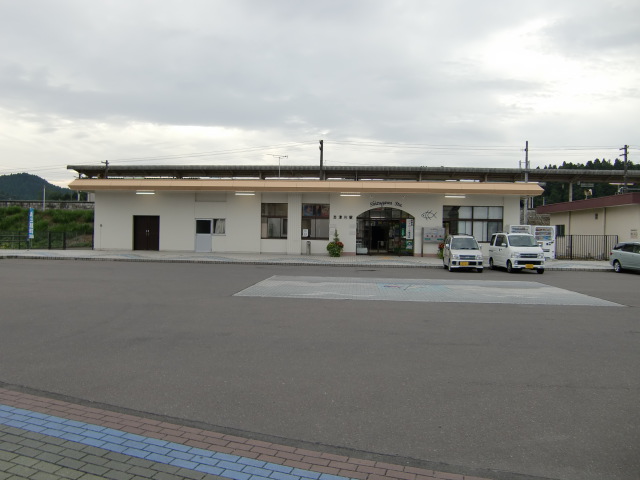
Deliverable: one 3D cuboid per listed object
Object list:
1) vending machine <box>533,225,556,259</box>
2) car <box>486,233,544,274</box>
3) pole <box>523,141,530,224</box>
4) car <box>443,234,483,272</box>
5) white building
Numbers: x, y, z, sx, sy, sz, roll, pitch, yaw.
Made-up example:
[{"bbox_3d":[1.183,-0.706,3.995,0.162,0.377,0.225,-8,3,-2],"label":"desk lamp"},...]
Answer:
[{"bbox_3d":[12.750,0.160,29.600,1.130,1.860,0.750,1,1,4],"label":"vending machine"},{"bbox_3d":[9.140,0.550,24.200,1.475,1.840,3.395,1,1,2],"label":"car"},{"bbox_3d":[15.950,-3.400,40.000,0.320,8.500,0.320,1,1,4],"label":"pole"},{"bbox_3d":[6.690,0.580,24.350,1.450,1.660,3.360,1,1,8],"label":"car"},{"bbox_3d":[-0.800,-1.450,34.600,27.400,4.500,9.600,1,1,4],"label":"white building"}]

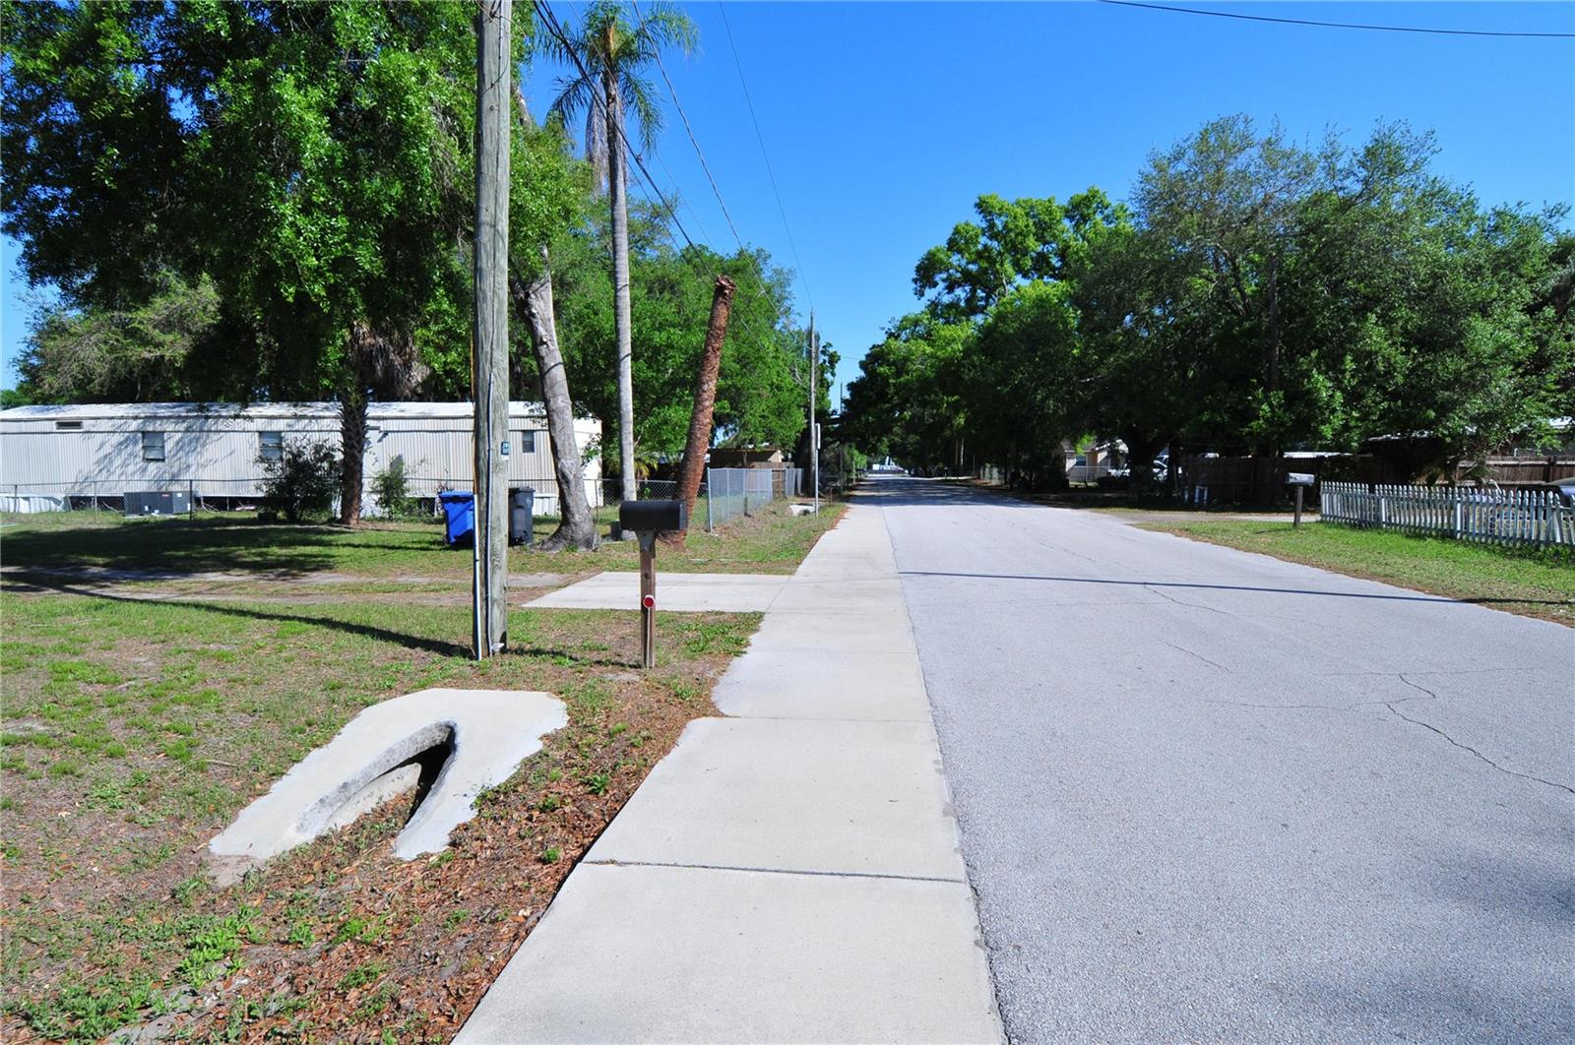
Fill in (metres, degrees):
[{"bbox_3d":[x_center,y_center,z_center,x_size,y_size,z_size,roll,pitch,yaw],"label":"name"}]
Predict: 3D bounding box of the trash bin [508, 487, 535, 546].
[{"bbox_3d":[-5.550,-0.140,16.250,0.660,1.150,0.780,-2,4,-22],"label":"trash bin"}]

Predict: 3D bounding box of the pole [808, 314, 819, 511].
[{"bbox_3d":[1.485,-6.670,45.160,0.280,10.450,0.280,0,4,6],"label":"pole"}]

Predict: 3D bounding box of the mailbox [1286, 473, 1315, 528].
[{"bbox_3d":[11.500,-0.510,17.650,0.540,1.210,0.220,0,4,6],"label":"mailbox"}]

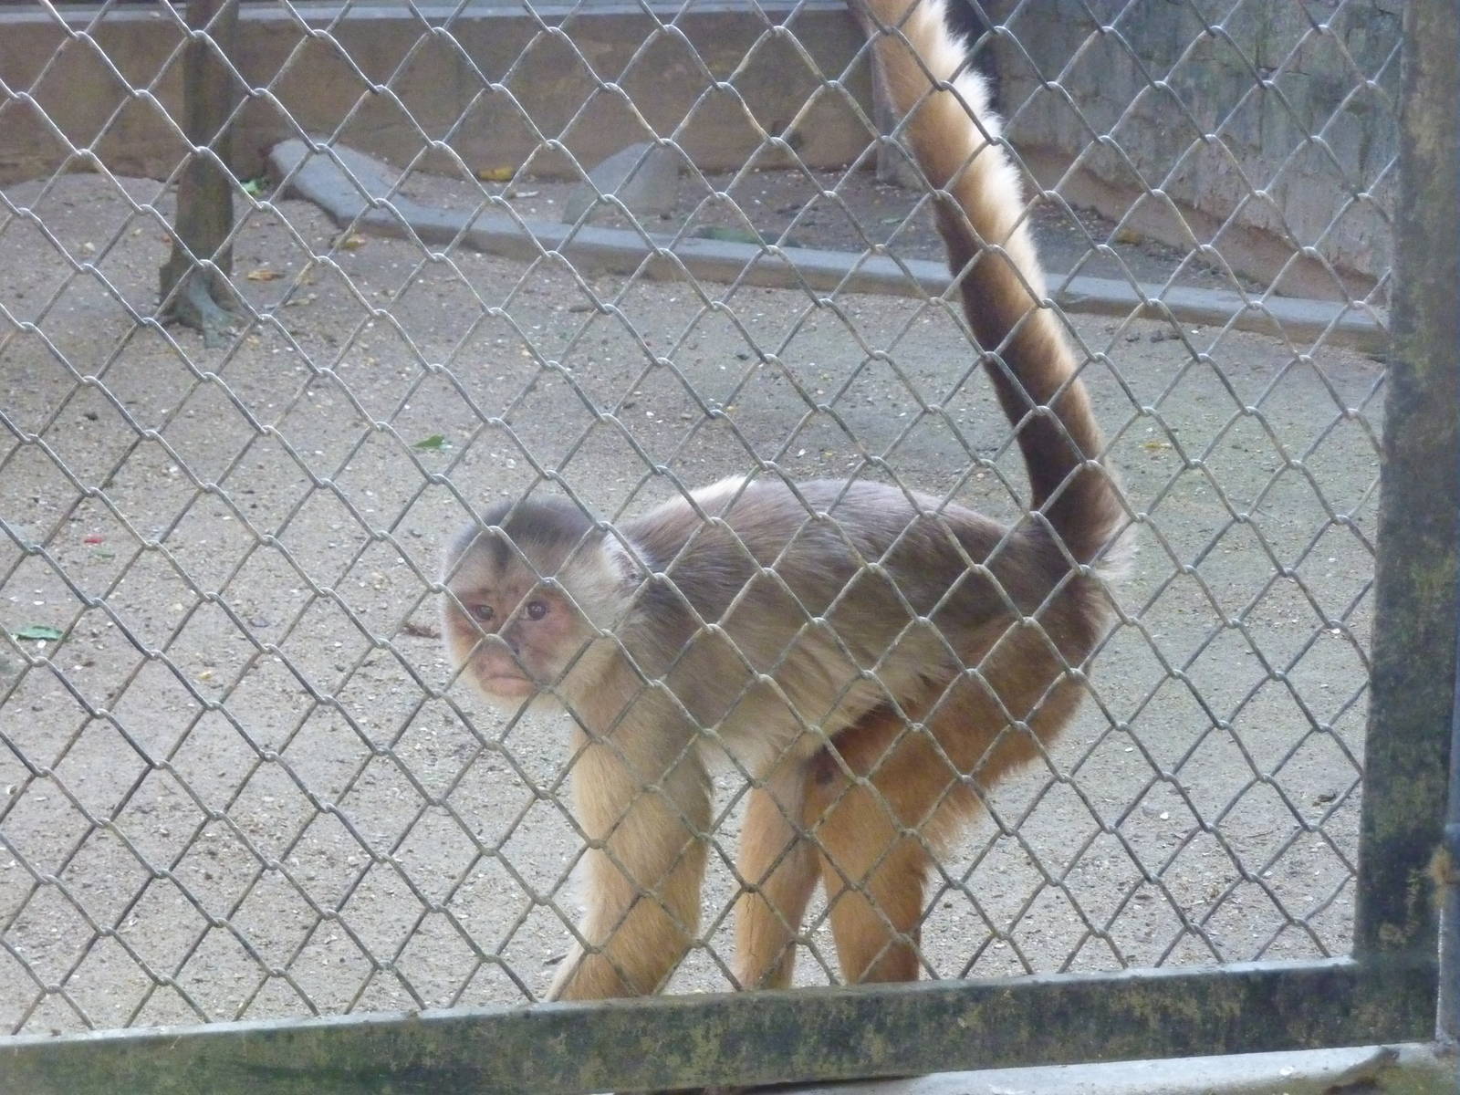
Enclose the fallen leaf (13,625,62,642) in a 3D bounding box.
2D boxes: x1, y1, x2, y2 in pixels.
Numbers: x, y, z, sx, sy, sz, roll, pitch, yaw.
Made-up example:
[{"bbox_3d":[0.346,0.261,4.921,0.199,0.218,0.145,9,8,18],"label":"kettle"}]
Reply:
[{"bbox_3d":[-0.517,0.064,3.030,0.041,0.006,0.020,5,17,14],"label":"fallen leaf"}]

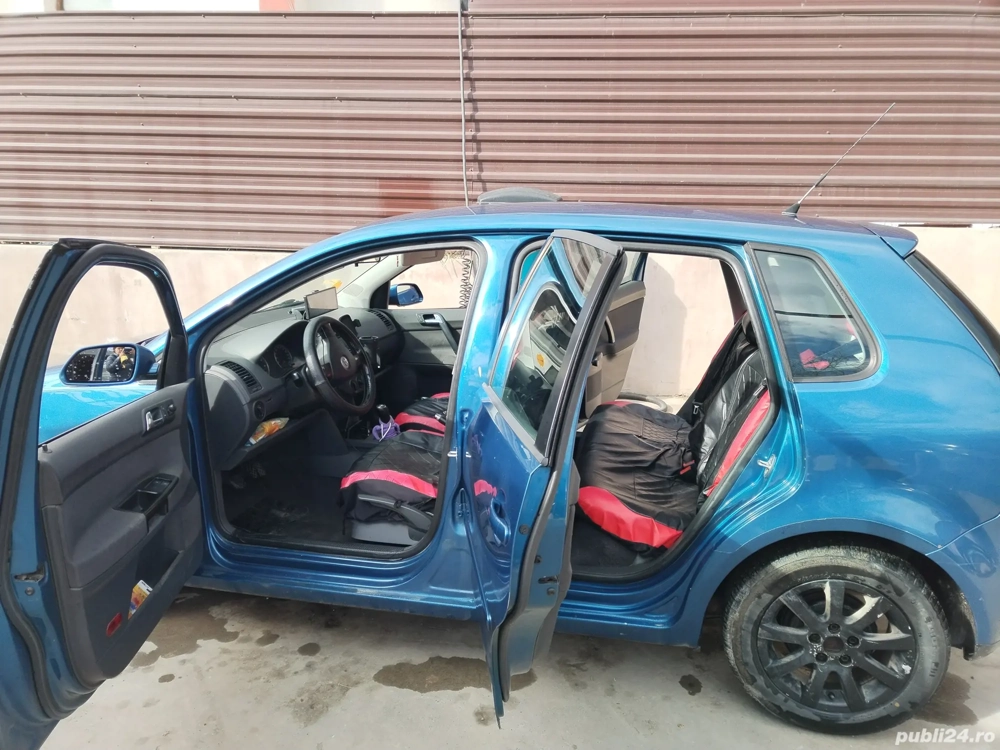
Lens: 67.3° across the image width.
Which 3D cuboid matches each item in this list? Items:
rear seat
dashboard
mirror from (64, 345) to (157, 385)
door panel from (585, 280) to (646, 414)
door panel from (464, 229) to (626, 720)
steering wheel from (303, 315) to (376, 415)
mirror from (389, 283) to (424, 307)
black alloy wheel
[{"bbox_3d":[0.717,0.134,2.781,0.780,0.700,1.300,1,14,15],"label":"rear seat"},{"bbox_3d":[-0.860,-0.039,3.179,0.580,0.460,1.380,1,14,15],"label":"dashboard"},{"bbox_3d":[-1.176,-0.033,2.250,0.240,0.128,0.120,-4,13,-6],"label":"mirror"},{"bbox_3d":[0.635,-0.133,3.992,0.100,0.630,0.740,7,16,36],"label":"door panel"},{"bbox_3d":[0.044,0.245,1.772,0.270,1.140,0.920,-5,13,-10],"label":"door panel"},{"bbox_3d":[-0.576,-0.042,2.720,0.100,0.380,0.380,-25,5,20],"label":"steering wheel"},{"bbox_3d":[-0.491,-0.419,3.911,0.120,0.128,0.210,1,14,15],"label":"mirror"},{"bbox_3d":[0.921,0.708,2.096,0.580,0.580,0.190,1,14,15],"label":"black alloy wheel"}]

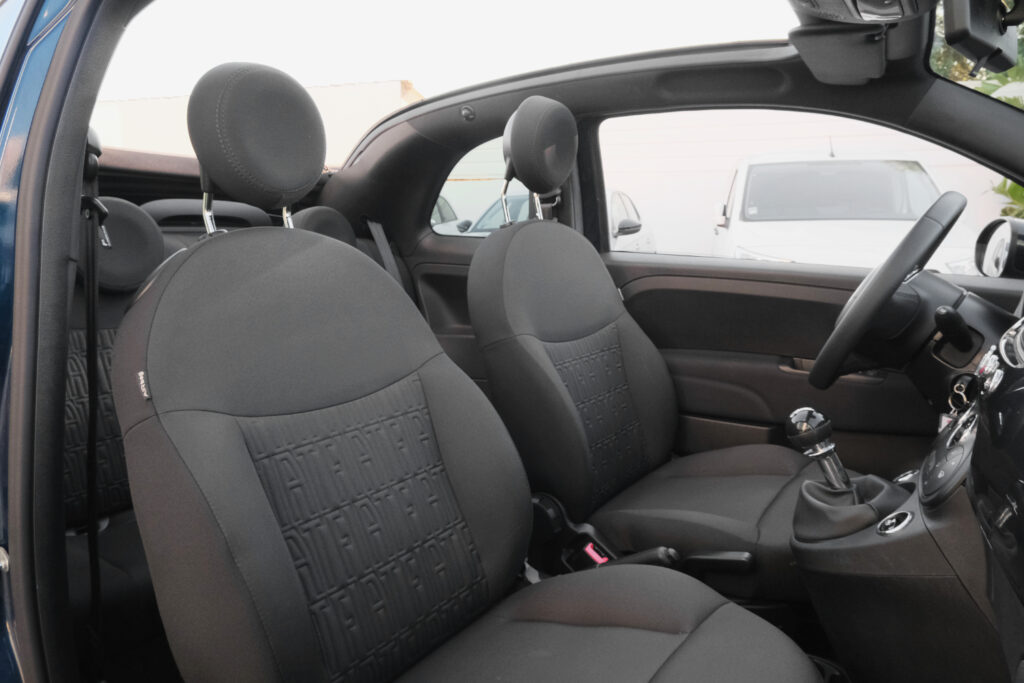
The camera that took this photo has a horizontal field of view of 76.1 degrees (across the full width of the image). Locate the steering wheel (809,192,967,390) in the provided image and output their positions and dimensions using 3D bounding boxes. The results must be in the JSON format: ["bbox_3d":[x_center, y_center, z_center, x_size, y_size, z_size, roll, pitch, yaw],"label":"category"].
[{"bbox_3d":[0.621,-0.069,1.076,0.090,0.370,0.370,38,28,25],"label":"steering wheel"}]

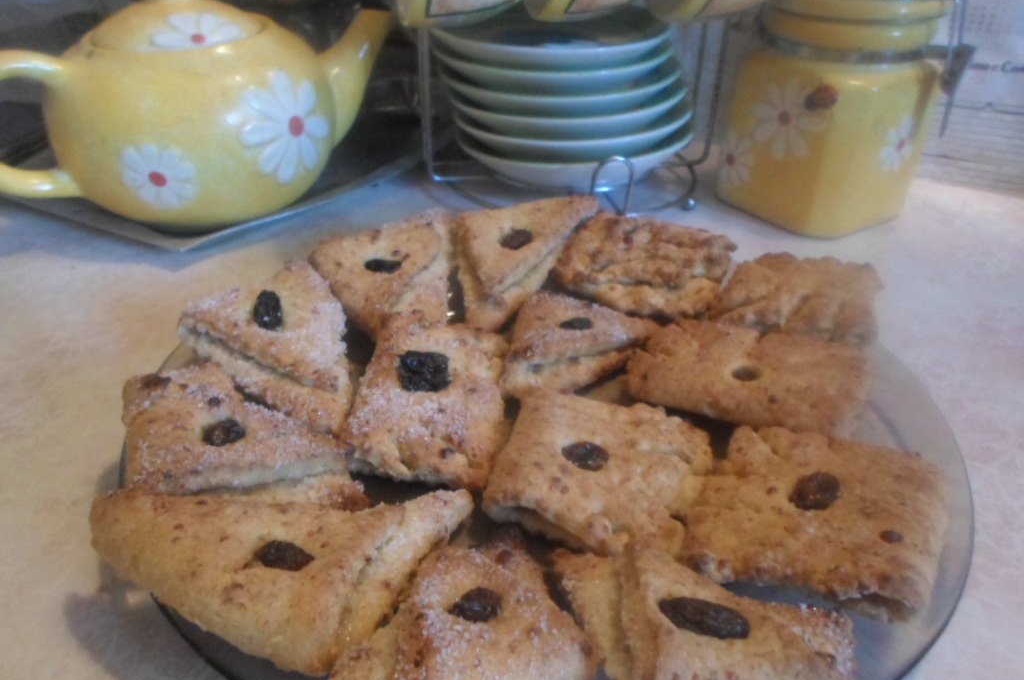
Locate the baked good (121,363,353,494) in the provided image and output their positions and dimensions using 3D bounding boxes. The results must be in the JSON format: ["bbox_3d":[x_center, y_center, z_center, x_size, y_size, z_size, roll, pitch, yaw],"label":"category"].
[{"bbox_3d":[-0.082,0.031,0.227,0.072,0.023,0.055,8,34,10],"label":"baked good"}]

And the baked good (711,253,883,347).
[{"bbox_3d":[0.114,-0.015,0.300,0.068,0.022,0.047,5,34,6],"label":"baked good"}]

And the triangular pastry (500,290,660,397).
[{"bbox_3d":[0.026,0.005,0.272,0.053,0.020,0.050,11,35,15],"label":"triangular pastry"}]

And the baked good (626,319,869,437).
[{"bbox_3d":[0.080,0.015,0.254,0.077,0.021,0.043,9,35,12],"label":"baked good"}]

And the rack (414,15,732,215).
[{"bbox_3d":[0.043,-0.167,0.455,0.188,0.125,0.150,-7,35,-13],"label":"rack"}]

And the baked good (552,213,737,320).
[{"bbox_3d":[0.059,-0.031,0.323,0.069,0.023,0.050,14,36,18],"label":"baked good"}]

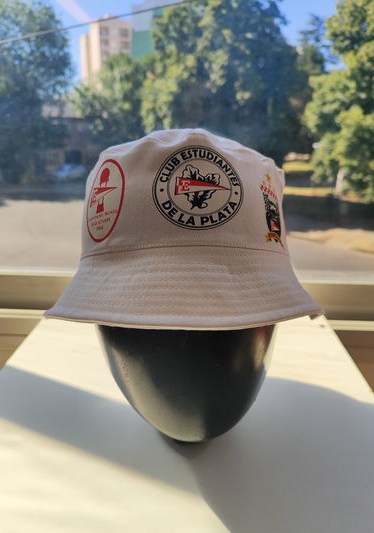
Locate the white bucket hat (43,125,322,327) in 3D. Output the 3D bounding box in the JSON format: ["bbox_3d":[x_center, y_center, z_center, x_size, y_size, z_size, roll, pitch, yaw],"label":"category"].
[{"bbox_3d":[-0.003,-0.030,0.335,0.240,0.150,0.262,0,-3,-6],"label":"white bucket hat"}]

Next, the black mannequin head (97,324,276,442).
[{"bbox_3d":[0.000,0.041,0.349,0.160,0.245,0.200,0,19,-3],"label":"black mannequin head"}]

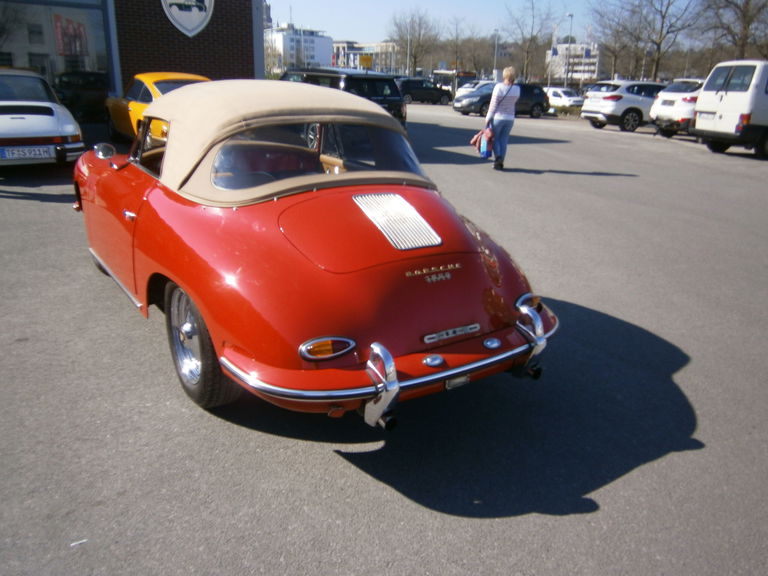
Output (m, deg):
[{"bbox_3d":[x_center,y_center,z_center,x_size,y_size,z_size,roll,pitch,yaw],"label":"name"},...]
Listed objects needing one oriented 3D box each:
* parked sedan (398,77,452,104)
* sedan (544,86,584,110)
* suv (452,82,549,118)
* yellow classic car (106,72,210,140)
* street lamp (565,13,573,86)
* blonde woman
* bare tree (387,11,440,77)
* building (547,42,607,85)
[{"bbox_3d":[2.635,-12.992,38.000,4.600,1.630,1.850,-7,21,-22],"label":"parked sedan"},{"bbox_3d":[12.561,-13.762,42.000,1.800,1.620,4.300,-12,23,-31],"label":"sedan"},{"bbox_3d":[5.319,-8.474,25.837,4.400,1.550,1.820,-7,21,-21],"label":"suv"},{"bbox_3d":[-3.482,-2.889,9.679,1.650,1.310,4.200,-13,24,-33],"label":"yellow classic car"},{"bbox_3d":[14.887,-18.619,47.000,0.650,7.000,0.300,1,19,0],"label":"street lamp"},{"bbox_3d":[2.043,-2.821,9.692,0.540,1.660,0.360,2,20,4],"label":"blonde woman"},{"bbox_3d":[2.902,-21.954,54.000,4.900,8.100,4.900,1,19,0],"label":"bare tree"},{"bbox_3d":[85.870,-100.520,260.000,24.000,18.000,16.000,12,22,28],"label":"building"}]

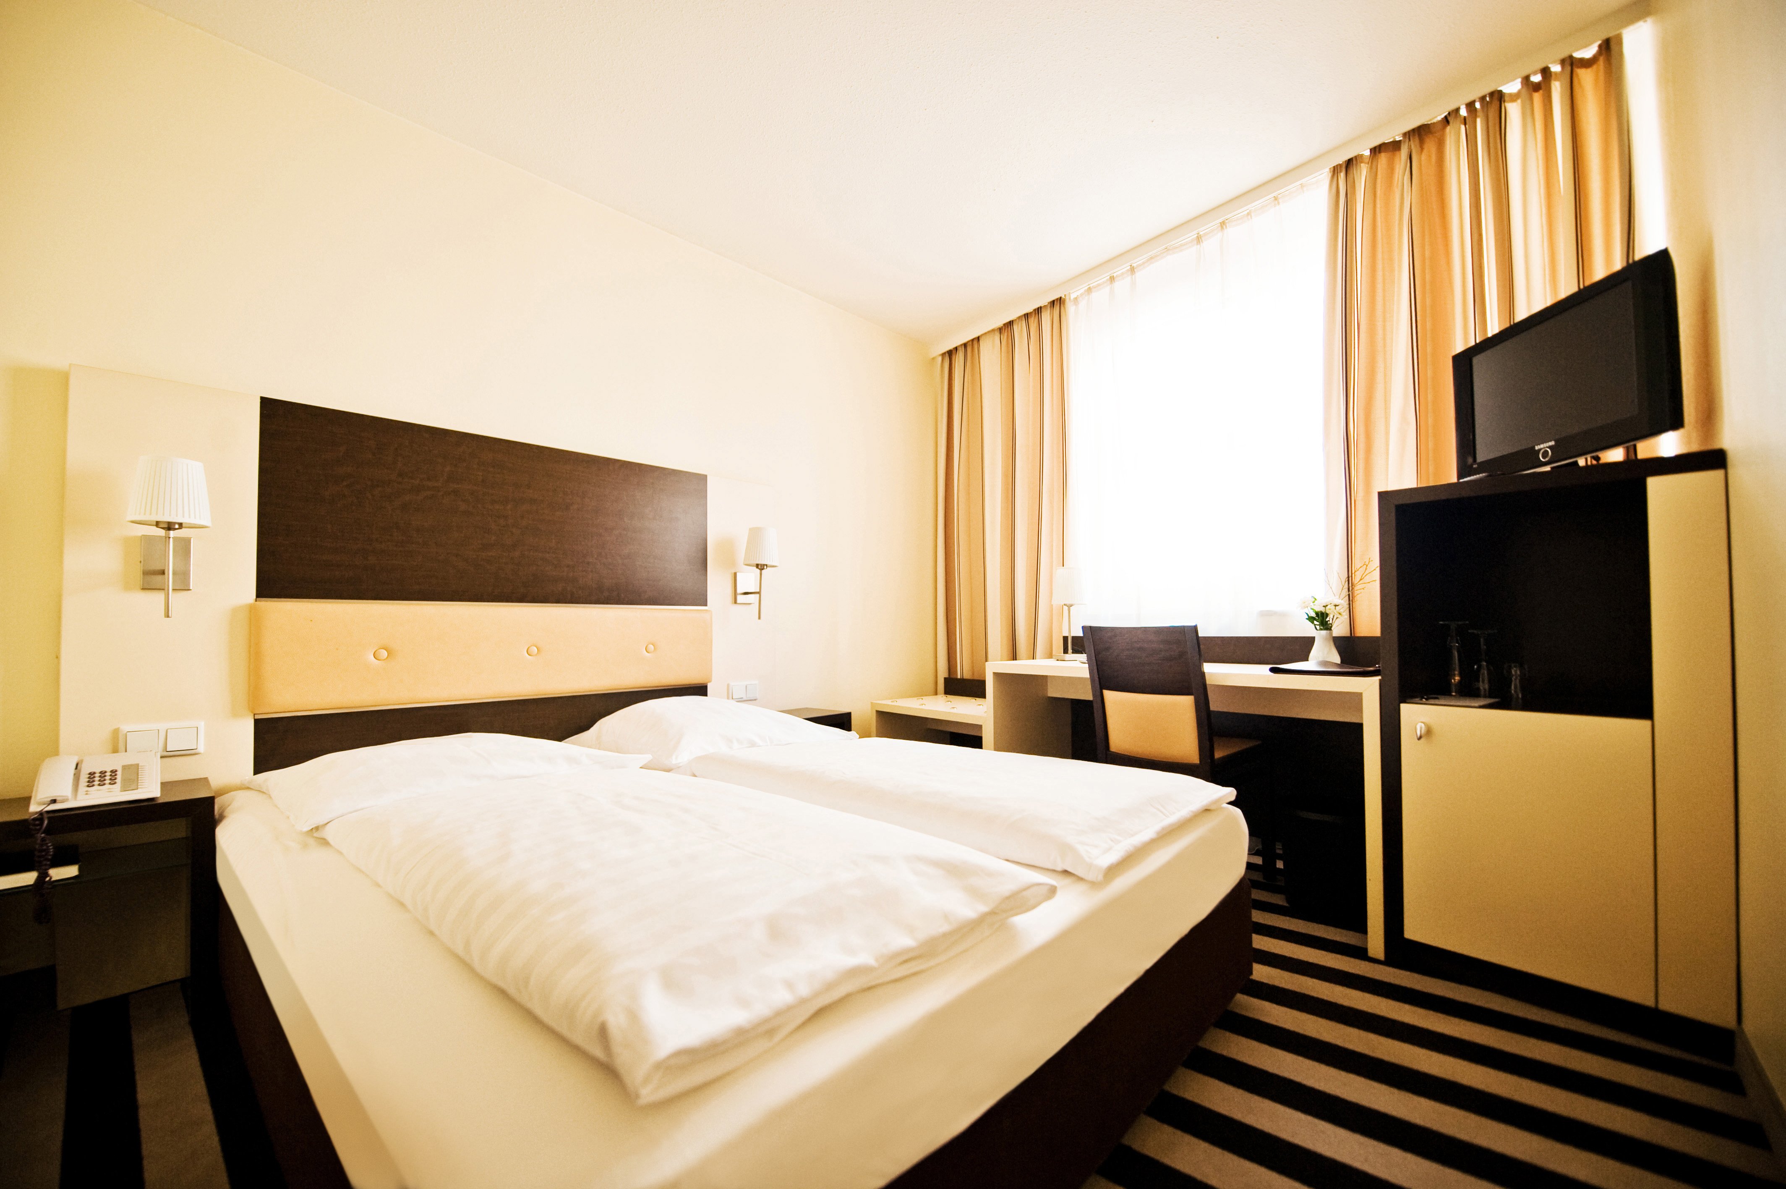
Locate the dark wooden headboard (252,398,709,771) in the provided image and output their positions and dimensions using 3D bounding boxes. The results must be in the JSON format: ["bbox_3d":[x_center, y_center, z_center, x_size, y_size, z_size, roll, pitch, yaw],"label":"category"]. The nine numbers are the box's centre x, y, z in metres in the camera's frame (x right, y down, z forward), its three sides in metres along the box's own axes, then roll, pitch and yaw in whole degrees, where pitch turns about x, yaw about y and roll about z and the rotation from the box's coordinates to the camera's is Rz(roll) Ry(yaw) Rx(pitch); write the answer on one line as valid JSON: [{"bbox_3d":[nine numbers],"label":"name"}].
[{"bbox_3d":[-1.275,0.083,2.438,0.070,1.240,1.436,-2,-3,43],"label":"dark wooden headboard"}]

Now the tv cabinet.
[{"bbox_3d":[1.730,0.340,1.821,0.540,1.235,0.610,1,-3,-38],"label":"tv cabinet"}]

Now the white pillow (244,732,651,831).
[{"bbox_3d":[-1.253,0.484,1.996,0.620,0.150,0.830,-2,-3,43],"label":"white pillow"}]

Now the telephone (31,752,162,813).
[{"bbox_3d":[-1.853,0.432,1.623,0.200,0.100,0.200,2,-3,-41],"label":"telephone"}]

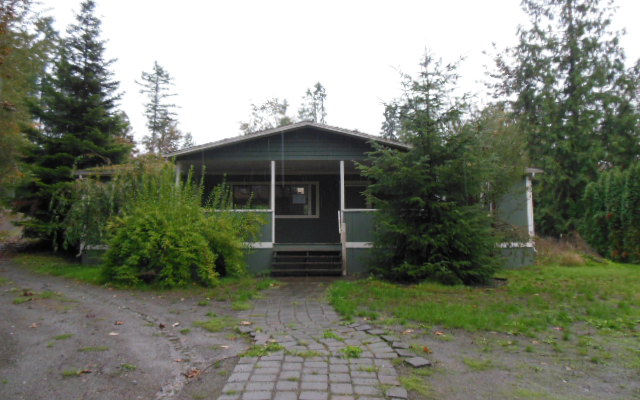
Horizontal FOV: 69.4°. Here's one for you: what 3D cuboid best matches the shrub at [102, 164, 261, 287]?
[{"bbox_3d":[-3.311,0.558,10.899,3.723,2.632,2.900,0,-5,0],"label":"shrub"}]

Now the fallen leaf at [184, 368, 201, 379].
[{"bbox_3d":[-1.250,1.692,4.449,0.160,0.040,0.160,0,-5,0],"label":"fallen leaf"}]

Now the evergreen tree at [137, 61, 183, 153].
[{"bbox_3d":[-14.210,-4.288,40.606,4.300,16.490,4.300,0,-5,0],"label":"evergreen tree"}]

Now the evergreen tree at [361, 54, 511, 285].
[{"bbox_3d":[2.727,-0.828,10.928,3.543,5.412,3.400,0,-5,0],"label":"evergreen tree"}]

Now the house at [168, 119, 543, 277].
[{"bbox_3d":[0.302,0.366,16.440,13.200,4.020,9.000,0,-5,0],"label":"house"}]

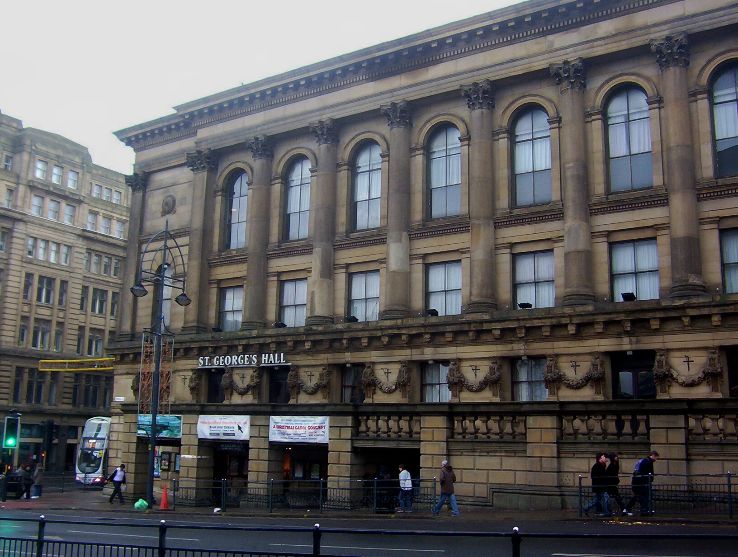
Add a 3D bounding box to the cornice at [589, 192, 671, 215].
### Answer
[{"bbox_3d":[9.593,-2.762,28.377,2.800,0.470,0.450,-6,-14,32],"label":"cornice"}]

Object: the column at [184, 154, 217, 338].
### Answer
[{"bbox_3d":[-9.067,-1.899,40.907,1.200,10.000,1.120,-6,-14,31],"label":"column"}]

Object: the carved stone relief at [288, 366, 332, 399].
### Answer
[{"bbox_3d":[-2.569,4.561,33.767,2.150,1.500,0.380,-6,-14,31],"label":"carved stone relief"}]

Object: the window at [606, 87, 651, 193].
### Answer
[{"bbox_3d":[10.022,-5.390,29.561,1.650,4.100,0.300,-6,-14,31],"label":"window"}]

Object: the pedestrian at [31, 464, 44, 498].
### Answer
[{"bbox_3d":[-17.123,10.538,39.897,0.550,1.680,0.500,-6,-14,31],"label":"pedestrian"}]

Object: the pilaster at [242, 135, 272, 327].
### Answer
[{"bbox_3d":[-5.477,-2.211,38.106,1.200,9.500,1.200,1,-12,0],"label":"pilaster"}]

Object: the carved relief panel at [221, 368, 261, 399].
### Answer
[{"bbox_3d":[-5.974,4.986,36.037,2.100,1.500,0.400,-6,-14,31],"label":"carved relief panel"}]

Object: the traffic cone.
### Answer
[{"bbox_3d":[-8.001,8.568,30.099,0.400,0.960,0.400,-6,-14,31],"label":"traffic cone"}]

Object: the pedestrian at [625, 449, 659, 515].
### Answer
[{"bbox_3d":[7.586,5.712,21.467,0.850,1.730,0.550,-6,-14,31],"label":"pedestrian"}]

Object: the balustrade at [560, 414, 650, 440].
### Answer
[{"bbox_3d":[7.357,4.683,24.072,2.750,0.800,0.280,-6,-14,31],"label":"balustrade"}]

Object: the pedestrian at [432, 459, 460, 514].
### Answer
[{"bbox_3d":[2.378,6.358,23.375,0.680,1.660,0.500,-6,-14,31],"label":"pedestrian"}]

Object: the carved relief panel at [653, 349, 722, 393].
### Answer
[{"bbox_3d":[10.715,3.158,25.792,2.200,1.550,0.400,-6,-14,31],"label":"carved relief panel"}]

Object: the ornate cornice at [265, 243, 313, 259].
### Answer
[{"bbox_3d":[-3.597,-1.282,36.811,2.950,0.480,0.400,-6,-14,31],"label":"ornate cornice"}]

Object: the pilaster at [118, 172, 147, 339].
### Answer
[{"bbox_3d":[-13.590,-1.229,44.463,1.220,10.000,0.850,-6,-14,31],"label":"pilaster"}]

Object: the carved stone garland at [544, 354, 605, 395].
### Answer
[{"bbox_3d":[7.384,3.459,27.717,2.150,1.500,0.380,-6,-14,31],"label":"carved stone garland"}]

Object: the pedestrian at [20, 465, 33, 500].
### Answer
[{"bbox_3d":[-17.019,10.187,38.479,0.600,1.700,0.550,-6,-14,31],"label":"pedestrian"}]

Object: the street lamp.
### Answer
[{"bbox_3d":[-8.826,3.474,32.256,0.720,11.850,2.950,-6,-14,31],"label":"street lamp"}]

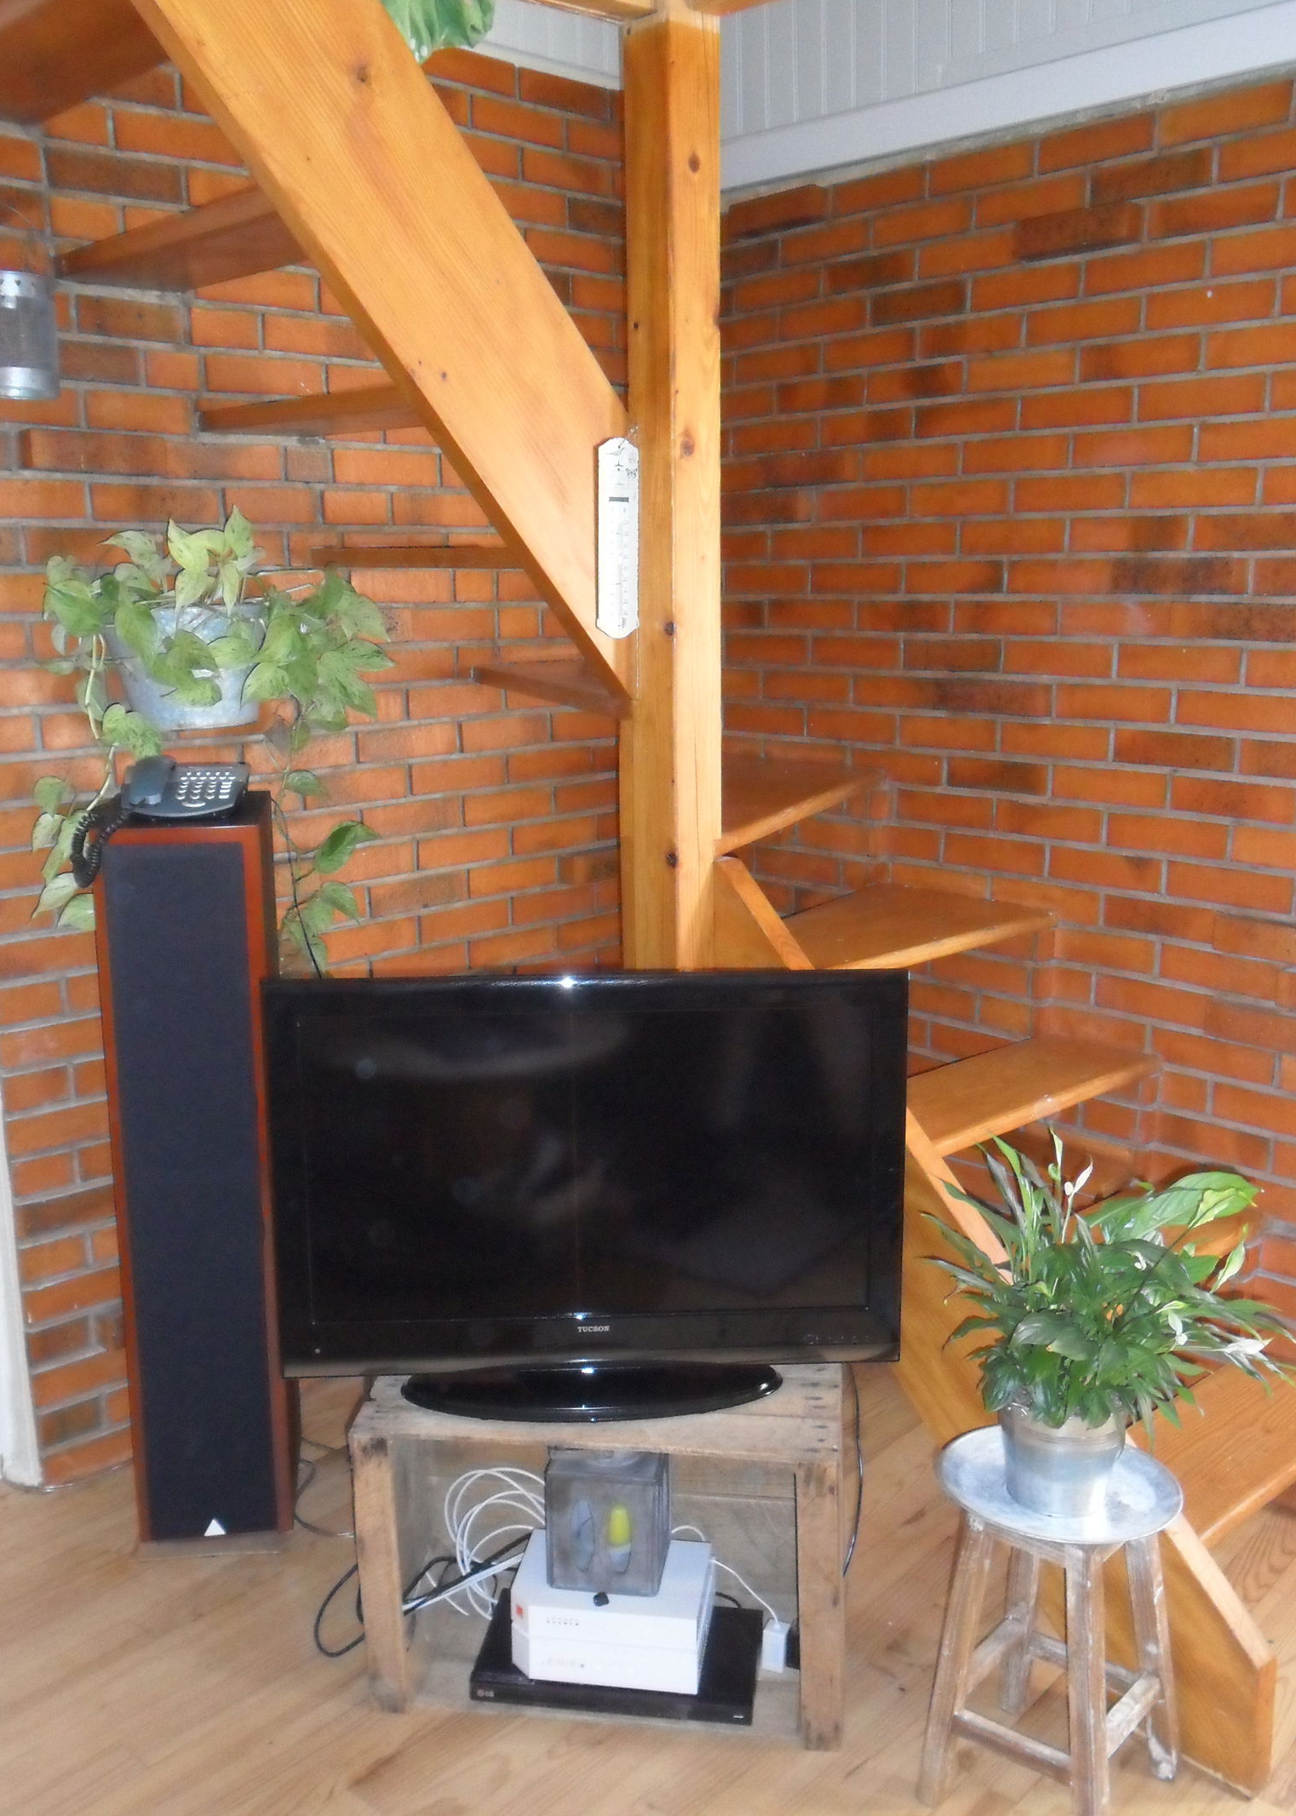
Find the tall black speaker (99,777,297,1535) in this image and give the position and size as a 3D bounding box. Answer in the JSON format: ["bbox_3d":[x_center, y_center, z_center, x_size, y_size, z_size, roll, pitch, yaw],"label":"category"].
[{"bbox_3d":[-0.674,0.387,2.578,0.224,1.080,0.316,-2,11,-9],"label":"tall black speaker"}]

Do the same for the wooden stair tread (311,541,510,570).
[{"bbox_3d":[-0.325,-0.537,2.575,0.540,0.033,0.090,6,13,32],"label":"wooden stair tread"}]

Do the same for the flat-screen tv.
[{"bbox_3d":[-0.065,0.349,2.131,0.787,0.550,0.200,-1,11,-2],"label":"flat-screen tv"}]

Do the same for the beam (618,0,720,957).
[{"bbox_3d":[0.039,-0.158,2.412,0.097,2.200,0.097,-10,14,-42],"label":"beam"}]

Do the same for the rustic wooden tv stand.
[{"bbox_3d":[-0.043,0.806,2.214,0.593,0.380,0.330,1,11,7],"label":"rustic wooden tv stand"}]

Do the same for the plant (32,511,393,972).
[{"bbox_3d":[-0.664,-0.243,2.559,0.460,0.668,0.260,-10,14,-42],"label":"plant"}]

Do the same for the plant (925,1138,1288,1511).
[{"bbox_3d":[0.516,0.455,1.880,0.375,0.405,0.330,0,11,0],"label":"plant"}]

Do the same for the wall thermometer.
[{"bbox_3d":[-0.041,-0.507,2.312,0.068,0.271,0.015,-8,13,-36],"label":"wall thermometer"}]

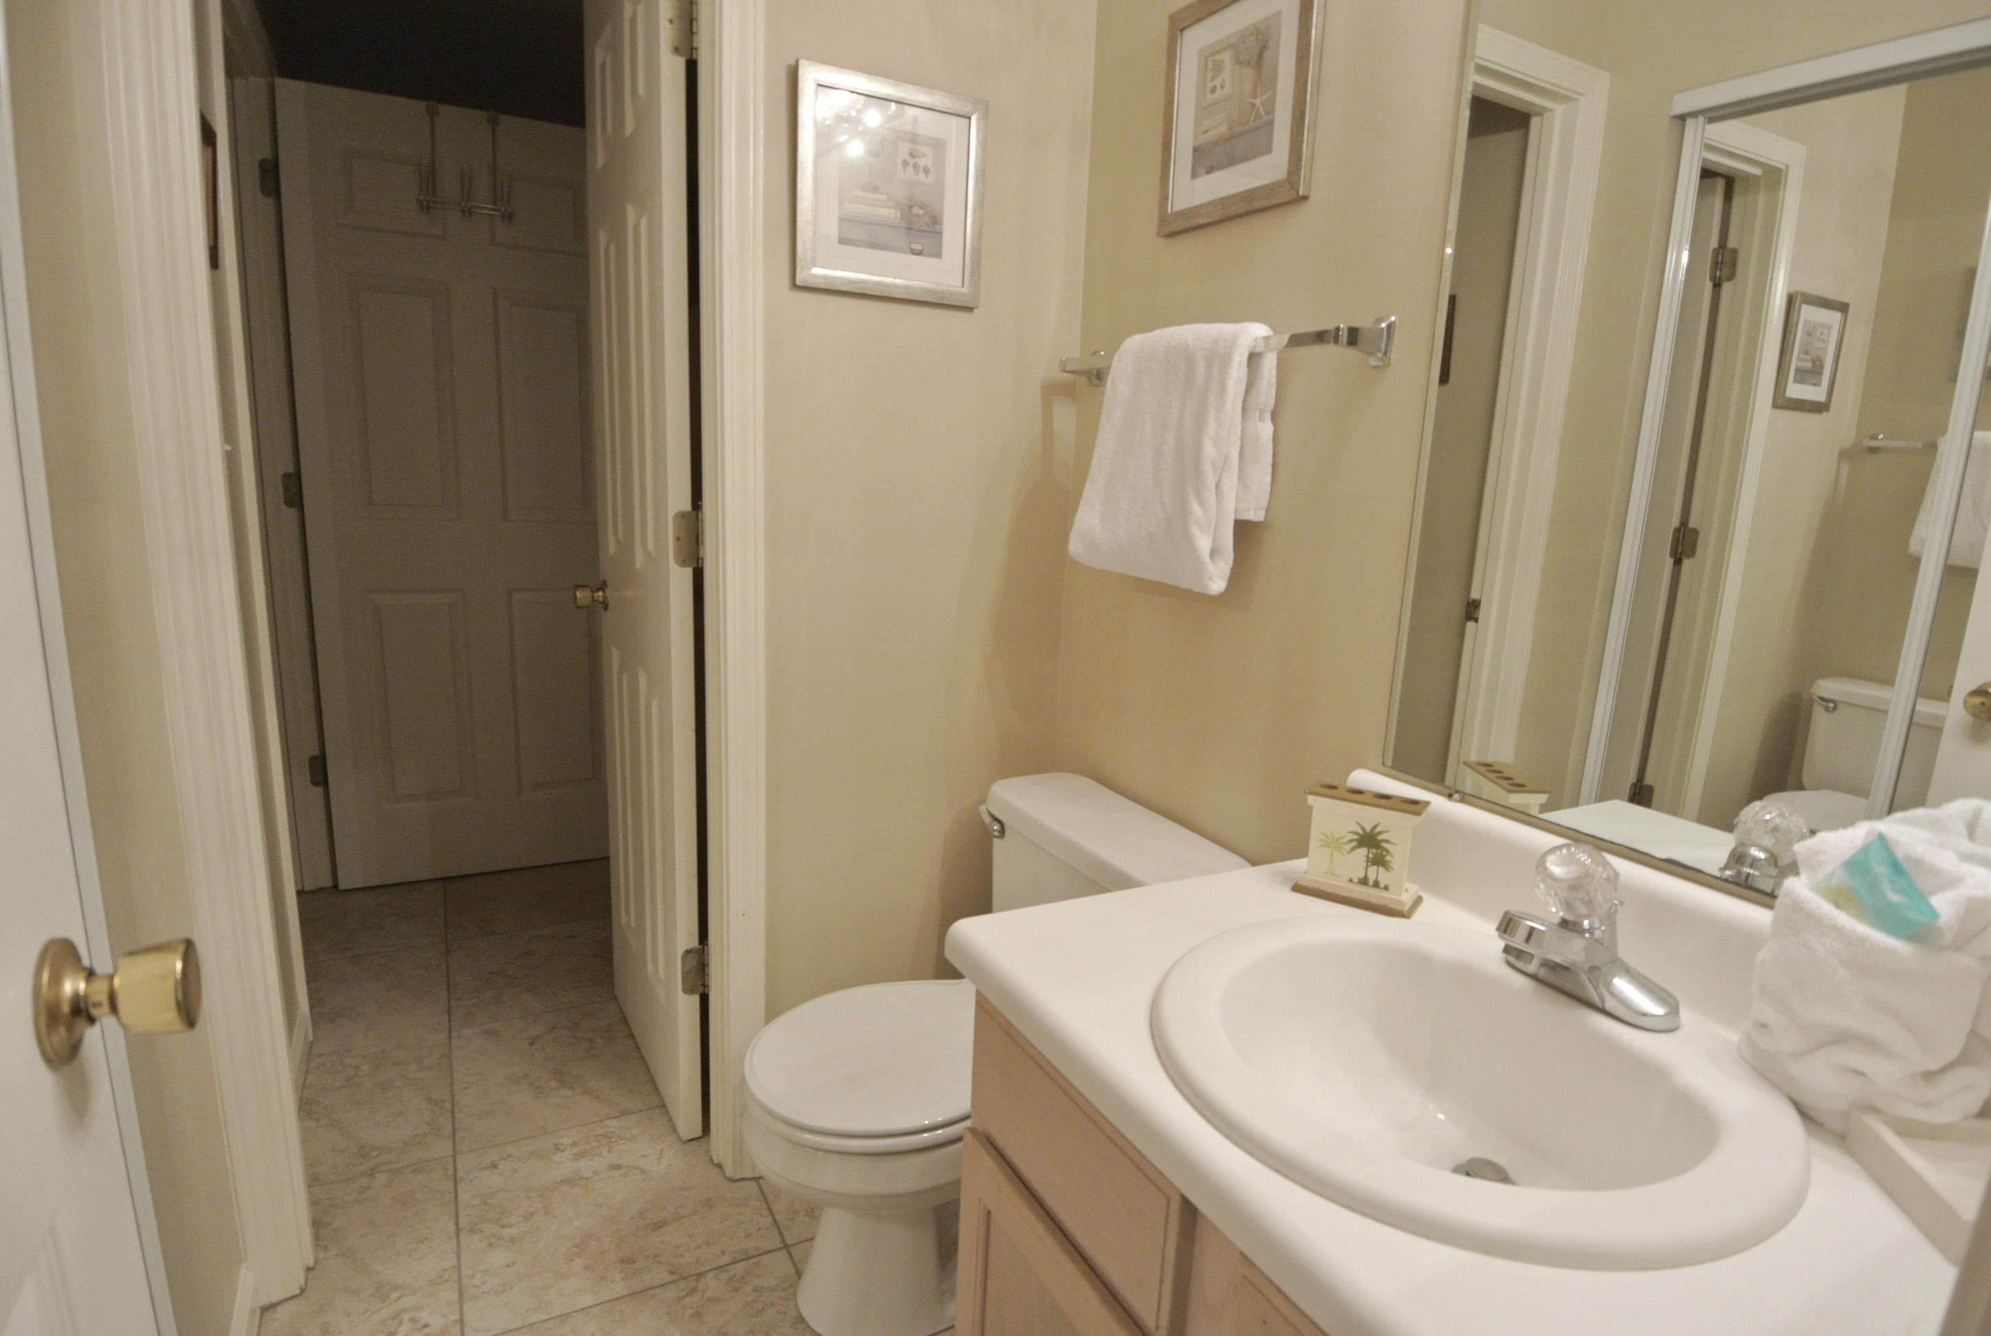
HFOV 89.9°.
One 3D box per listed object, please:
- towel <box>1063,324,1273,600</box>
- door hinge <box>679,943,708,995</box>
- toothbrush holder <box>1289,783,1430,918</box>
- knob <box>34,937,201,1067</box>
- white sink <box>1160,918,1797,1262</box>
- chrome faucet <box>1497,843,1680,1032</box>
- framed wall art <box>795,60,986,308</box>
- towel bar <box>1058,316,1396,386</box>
[{"bbox_3d":[0.245,-0.308,1.467,0.093,0.355,0.385,-4,13,-29],"label":"towel"},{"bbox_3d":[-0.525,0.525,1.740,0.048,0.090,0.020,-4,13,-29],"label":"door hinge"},{"bbox_3d":[0.425,0.208,1.151,0.126,0.117,0.060,9,13,32],"label":"toothbrush holder"},{"bbox_3d":[-0.482,0.181,0.556,0.060,0.067,0.067,-3,12,-26],"label":"knob"},{"bbox_3d":[0.381,0.399,0.863,0.492,0.190,0.483,-4,13,-29],"label":"white sink"},{"bbox_3d":[0.518,0.235,0.900,0.150,0.133,0.156,-4,13,-29],"label":"chrome faucet"},{"bbox_3d":[-0.159,-0.734,1.545,0.312,0.314,0.020,-4,13,-29],"label":"framed wall art"},{"bbox_3d":[0.286,-0.451,1.450,0.074,0.055,0.650,-4,13,-29],"label":"towel bar"}]

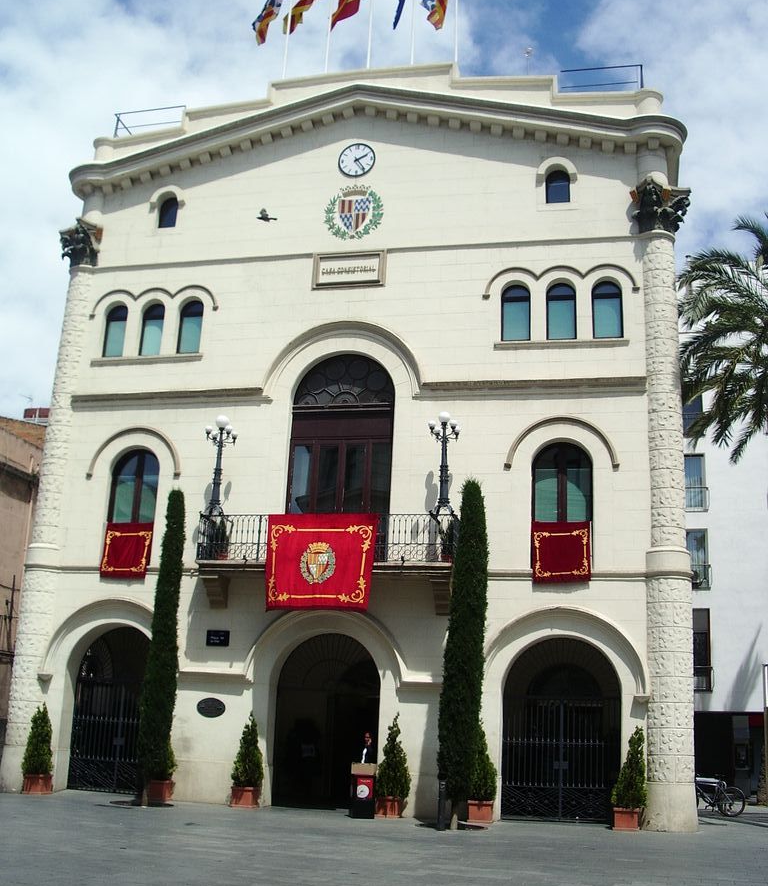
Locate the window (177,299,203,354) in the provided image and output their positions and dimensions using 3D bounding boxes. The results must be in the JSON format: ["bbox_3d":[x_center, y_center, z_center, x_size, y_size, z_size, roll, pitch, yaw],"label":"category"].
[{"bbox_3d":[-4.879,-2.929,26.071,0.628,1.412,0.200,-1,-13,13],"label":"window"}]

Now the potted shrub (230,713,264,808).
[{"bbox_3d":[-3.122,7.295,23.839,0.800,2.080,0.780,-1,-17,14],"label":"potted shrub"}]

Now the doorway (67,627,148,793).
[{"bbox_3d":[-6.222,6.233,24.445,2.565,3.842,0.500,-1,-15,13],"label":"doorway"}]

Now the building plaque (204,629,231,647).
[{"bbox_3d":[-3.831,4.520,23.941,0.568,0.364,0.040,-1,-13,13],"label":"building plaque"}]

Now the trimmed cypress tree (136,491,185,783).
[{"bbox_3d":[-4.771,4.279,22.282,0.820,6.680,0.820,-1,-15,13],"label":"trimmed cypress tree"}]

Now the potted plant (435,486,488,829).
[{"bbox_3d":[1.585,4.142,20.886,0.940,6.928,0.920,-1,-13,13],"label":"potted plant"}]

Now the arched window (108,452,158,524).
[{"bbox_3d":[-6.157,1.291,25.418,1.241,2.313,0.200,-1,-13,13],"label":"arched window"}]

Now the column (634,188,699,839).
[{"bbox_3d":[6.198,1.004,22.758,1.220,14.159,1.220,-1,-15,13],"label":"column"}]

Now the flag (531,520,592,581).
[{"bbox_3d":[3.878,2.379,22.536,1.277,1.345,0.100,-1,-15,13],"label":"flag"}]

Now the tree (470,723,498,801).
[{"bbox_3d":[2.119,6.973,22.646,0.760,1.650,0.750,-1,-17,14],"label":"tree"}]

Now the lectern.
[{"bbox_3d":[-0.440,7.465,22.210,0.567,1.134,0.486,-1,-17,13],"label":"lectern"}]

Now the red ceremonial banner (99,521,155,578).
[{"bbox_3d":[-6.152,2.577,24.854,1.240,1.348,0.100,-1,-13,13],"label":"red ceremonial banner"}]

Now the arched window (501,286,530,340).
[{"bbox_3d":[3.132,-3.083,24.468,0.695,1.414,0.220,-1,-15,13],"label":"arched window"}]

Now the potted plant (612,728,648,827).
[{"bbox_3d":[5.183,7.034,21.820,0.800,2.100,0.780,-1,-17,14],"label":"potted plant"}]

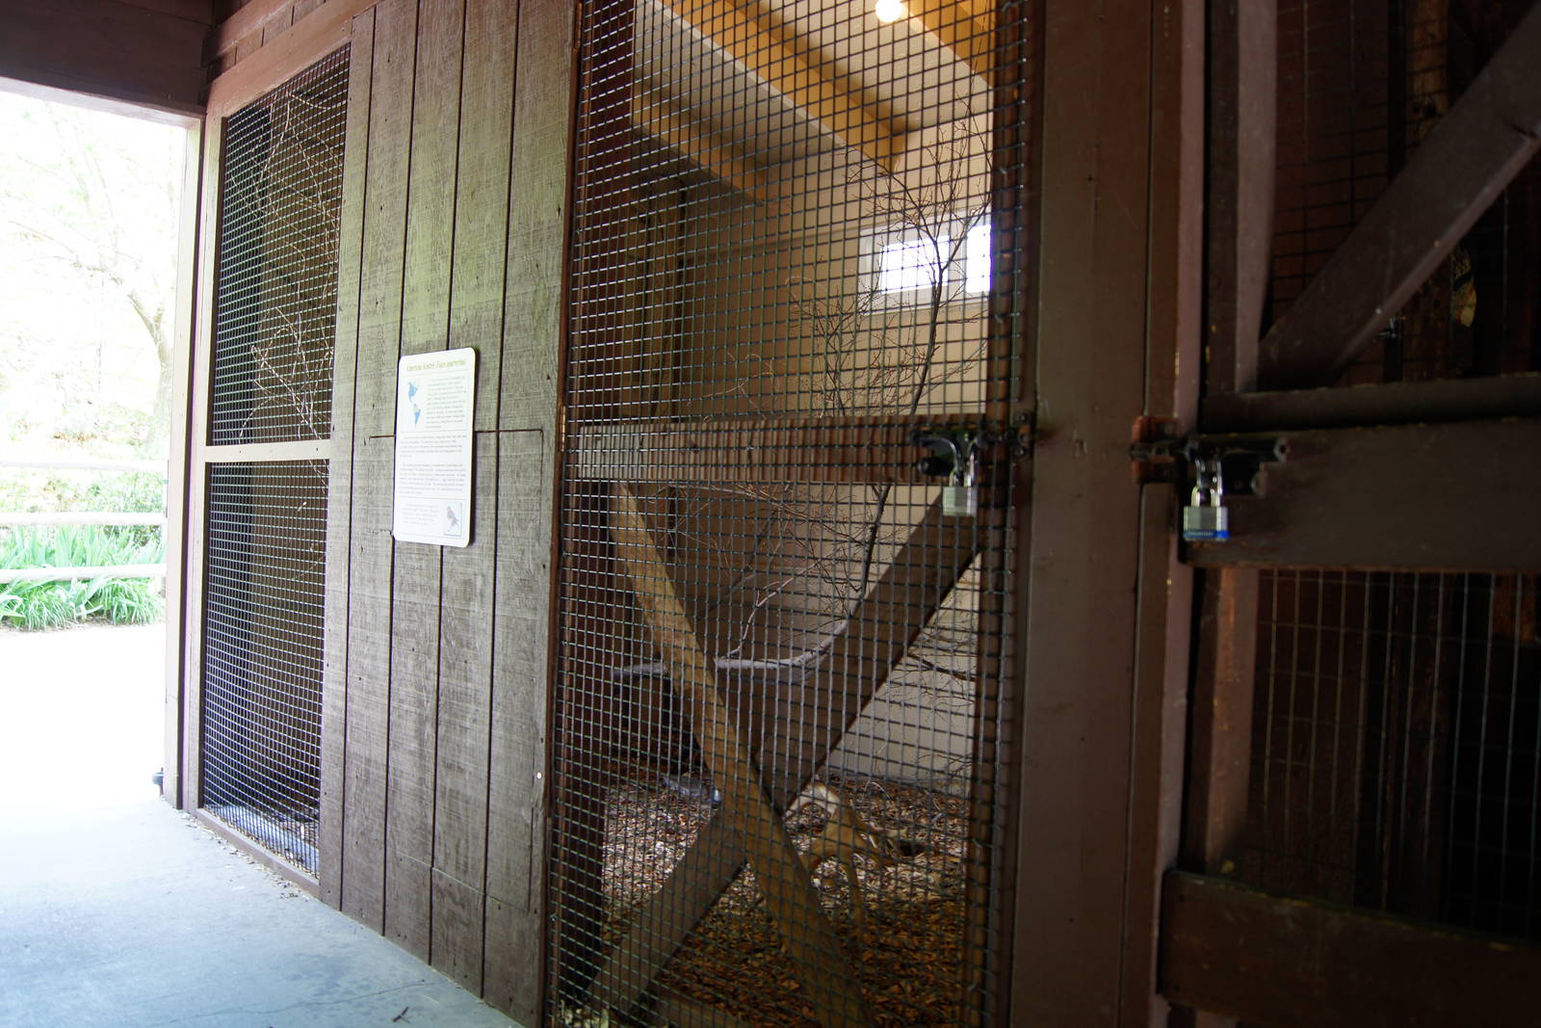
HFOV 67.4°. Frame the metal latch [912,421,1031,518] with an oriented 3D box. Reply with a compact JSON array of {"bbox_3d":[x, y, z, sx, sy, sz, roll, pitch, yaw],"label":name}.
[{"bbox_3d":[0.228,-0.054,1.381,0.052,0.117,0.165,2,0,-45],"label":"metal latch"}]

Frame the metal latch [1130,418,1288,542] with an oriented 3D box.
[{"bbox_3d":[0.433,-0.035,1.166,0.052,0.128,0.167,2,0,-45],"label":"metal latch"}]

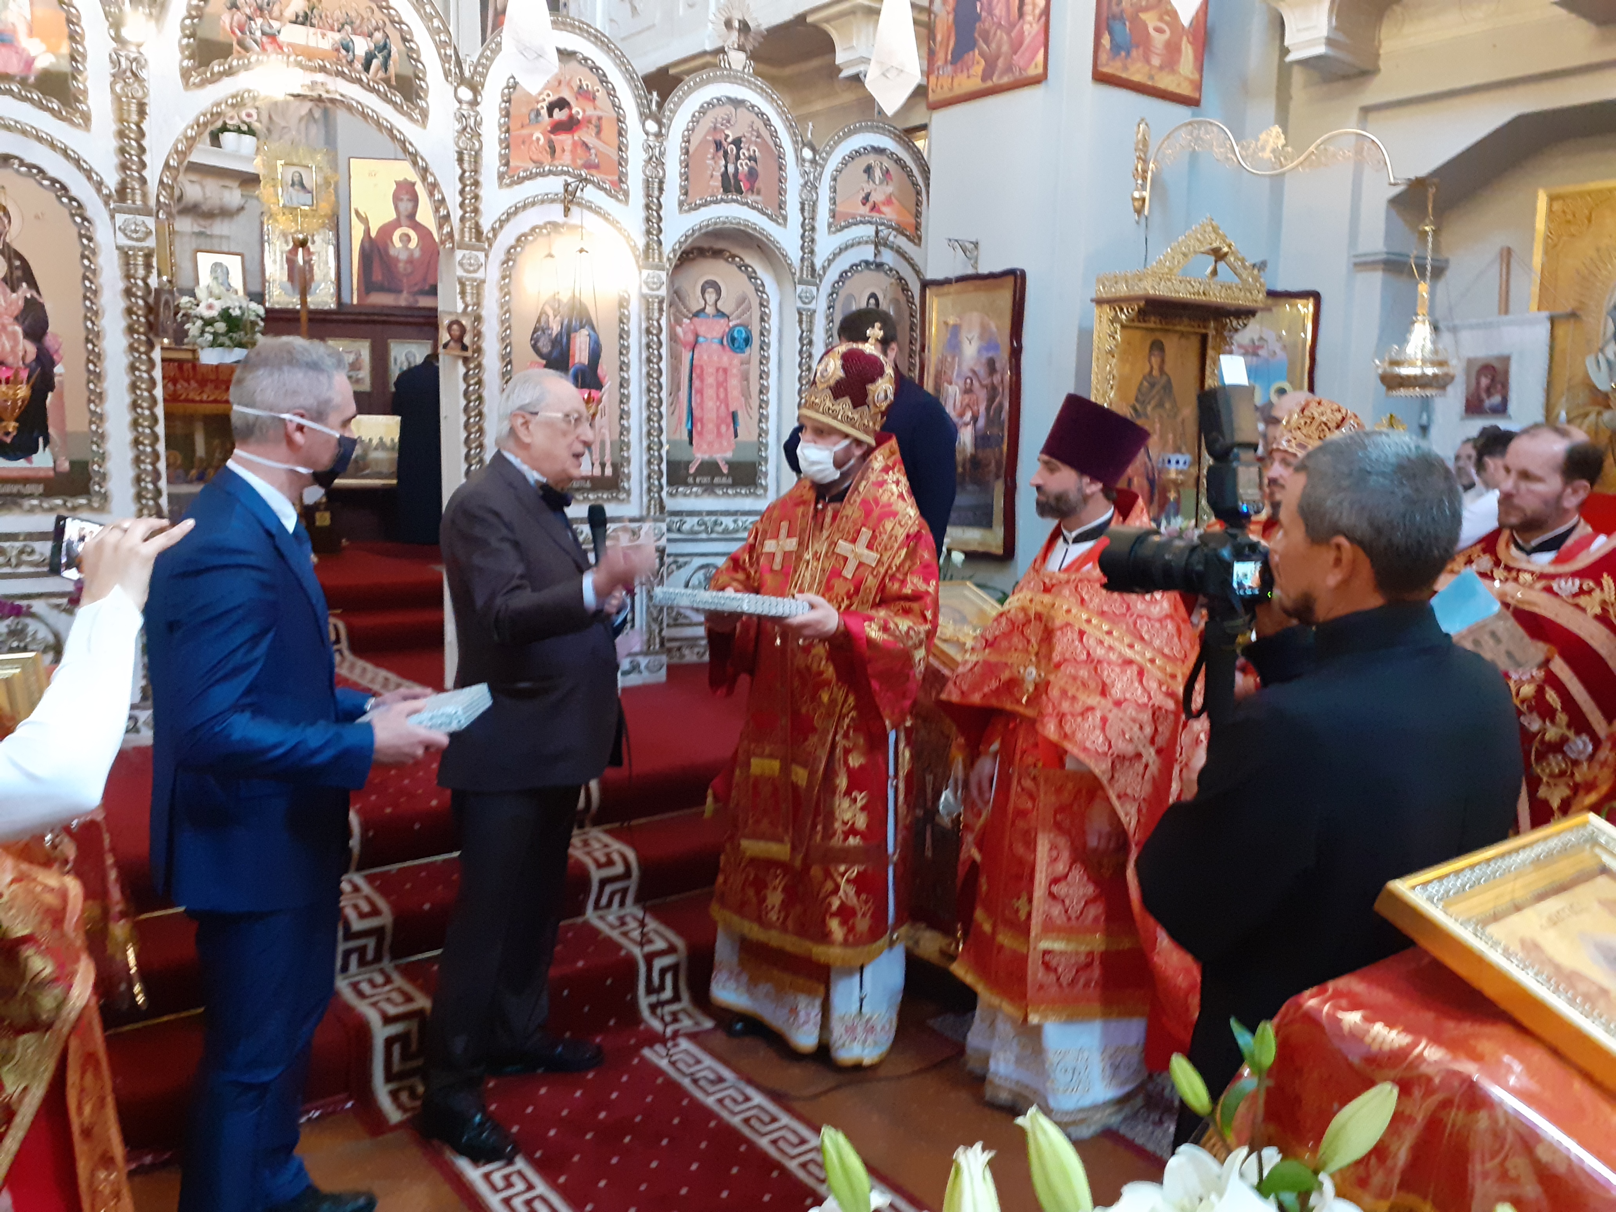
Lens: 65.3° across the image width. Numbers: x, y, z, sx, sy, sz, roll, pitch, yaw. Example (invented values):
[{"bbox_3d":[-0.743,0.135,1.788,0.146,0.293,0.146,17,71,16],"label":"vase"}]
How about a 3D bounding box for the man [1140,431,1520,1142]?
[{"bbox_3d":[0.607,0.600,1.576,0.450,1.622,0.540,8,10,41],"label":"man"}]

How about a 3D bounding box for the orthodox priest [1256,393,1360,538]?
[{"bbox_3d":[1.395,0.303,3.512,0.450,1.750,0.600,-2,8,-25],"label":"orthodox priest"}]

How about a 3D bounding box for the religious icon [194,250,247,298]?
[{"bbox_3d":[-3.489,-1.942,7.500,0.310,0.380,0.030,-5,10,-40],"label":"religious icon"}]

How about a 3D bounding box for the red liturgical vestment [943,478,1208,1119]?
[{"bbox_3d":[0.666,0.359,3.044,0.550,1.710,0.660,-5,8,-45],"label":"red liturgical vestment"}]

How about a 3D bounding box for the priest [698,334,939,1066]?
[{"bbox_3d":[0.039,0.232,3.342,0.660,1.871,0.520,7,9,37],"label":"priest"}]

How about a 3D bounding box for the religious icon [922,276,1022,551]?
[{"bbox_3d":[0.812,-0.954,6.330,0.060,1.355,0.720,-3,9,-33],"label":"religious icon"}]

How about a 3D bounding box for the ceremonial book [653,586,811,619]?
[{"bbox_3d":[-0.181,-0.009,3.030,0.290,0.045,0.240,5,1,38],"label":"ceremonial book"}]

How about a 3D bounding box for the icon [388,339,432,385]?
[{"bbox_3d":[-3.313,-1.998,10.500,0.365,0.430,0.030,-3,7,-33],"label":"icon"}]

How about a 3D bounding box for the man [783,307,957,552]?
[{"bbox_3d":[0.212,-0.155,4.362,0.580,1.719,0.400,4,8,20],"label":"man"}]

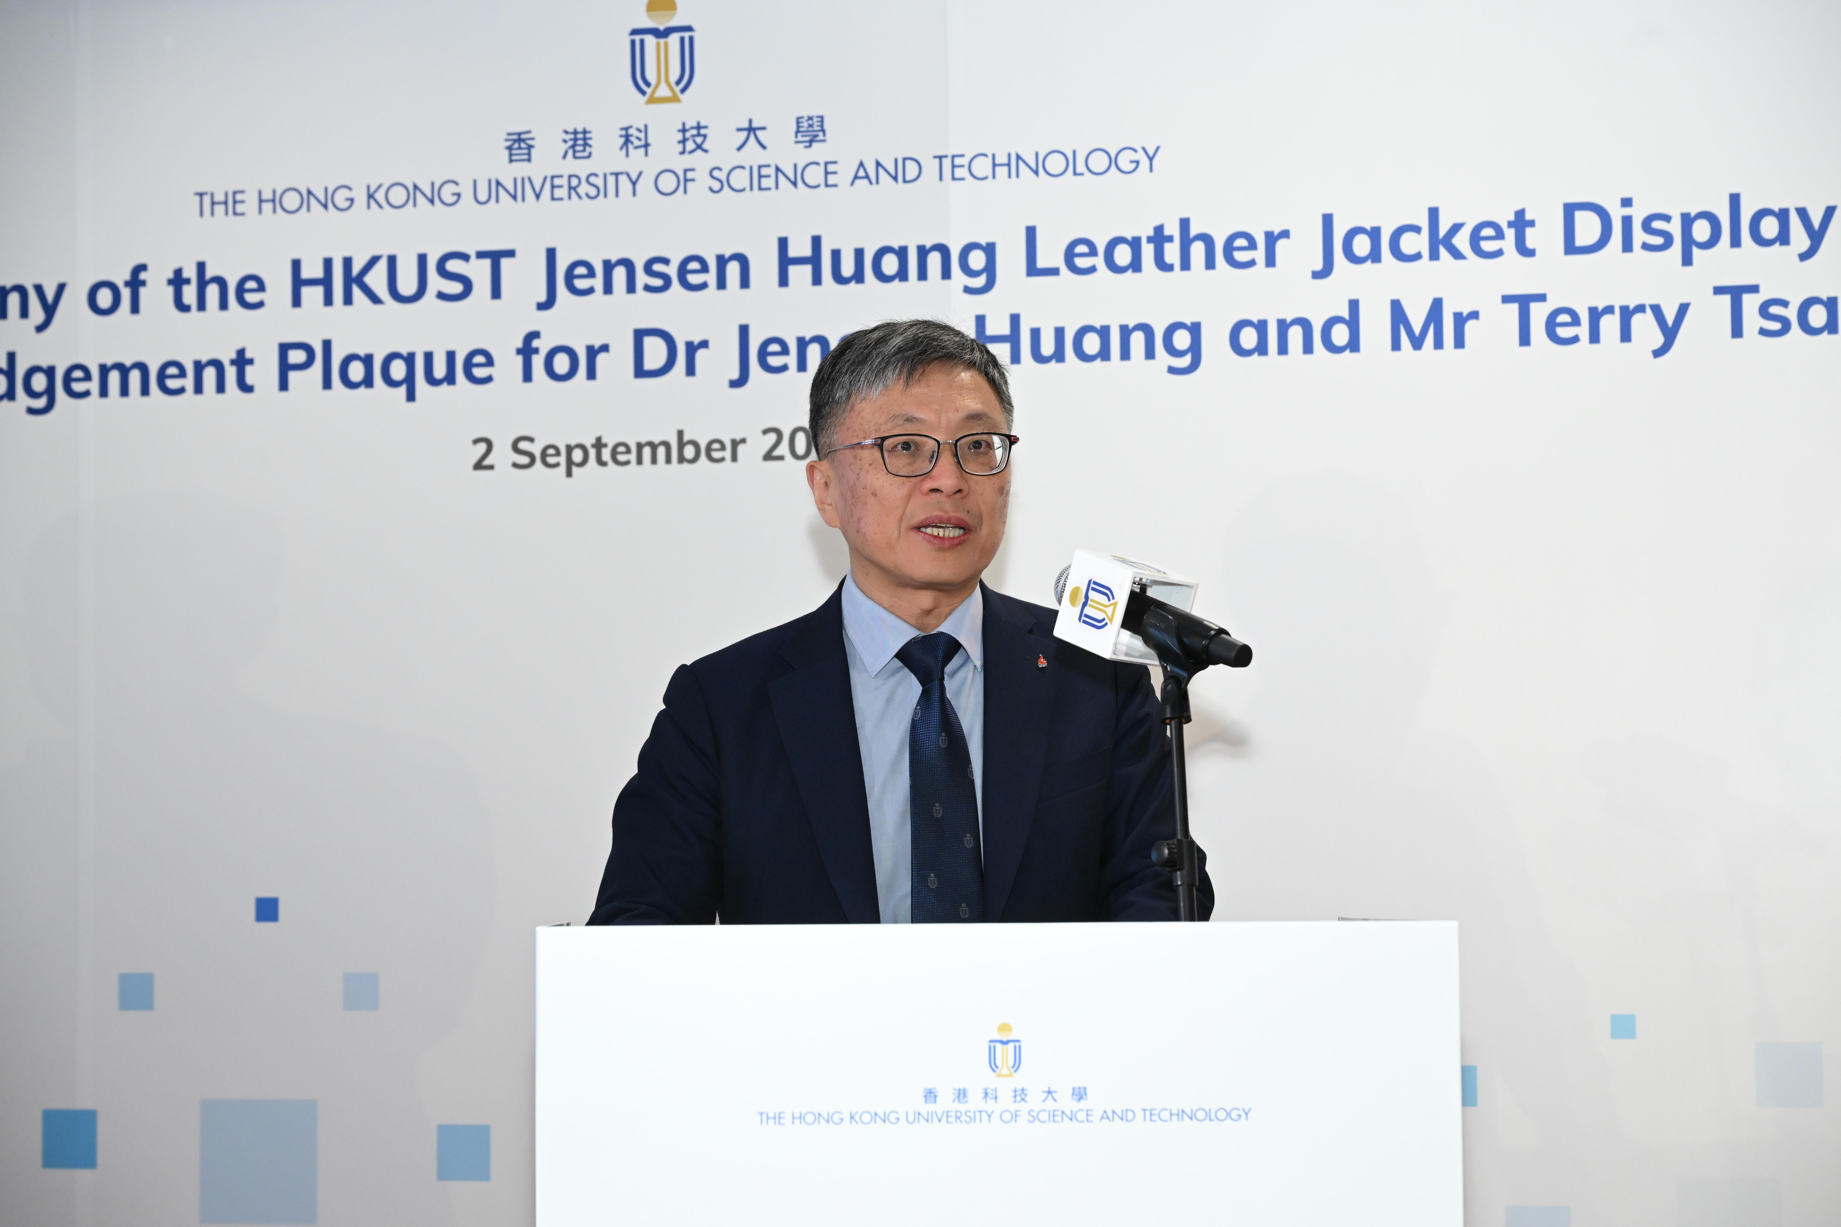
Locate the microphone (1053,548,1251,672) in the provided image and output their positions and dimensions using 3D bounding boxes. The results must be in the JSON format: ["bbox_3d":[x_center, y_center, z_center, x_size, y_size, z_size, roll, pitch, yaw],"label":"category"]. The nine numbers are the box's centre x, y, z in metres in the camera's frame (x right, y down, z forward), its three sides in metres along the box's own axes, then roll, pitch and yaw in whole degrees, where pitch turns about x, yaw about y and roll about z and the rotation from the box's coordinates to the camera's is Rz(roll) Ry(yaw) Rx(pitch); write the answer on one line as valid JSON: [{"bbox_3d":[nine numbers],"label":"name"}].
[{"bbox_3d":[0.191,0.006,3.150,0.077,0.077,0.245,14,4,-41],"label":"microphone"}]

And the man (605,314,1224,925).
[{"bbox_3d":[-0.009,0.582,3.354,0.540,1.700,0.440,1,-5,-12],"label":"man"}]

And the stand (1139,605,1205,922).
[{"bbox_3d":[0.220,0.192,3.134,0.130,0.400,0.130,1,-6,-40],"label":"stand"}]

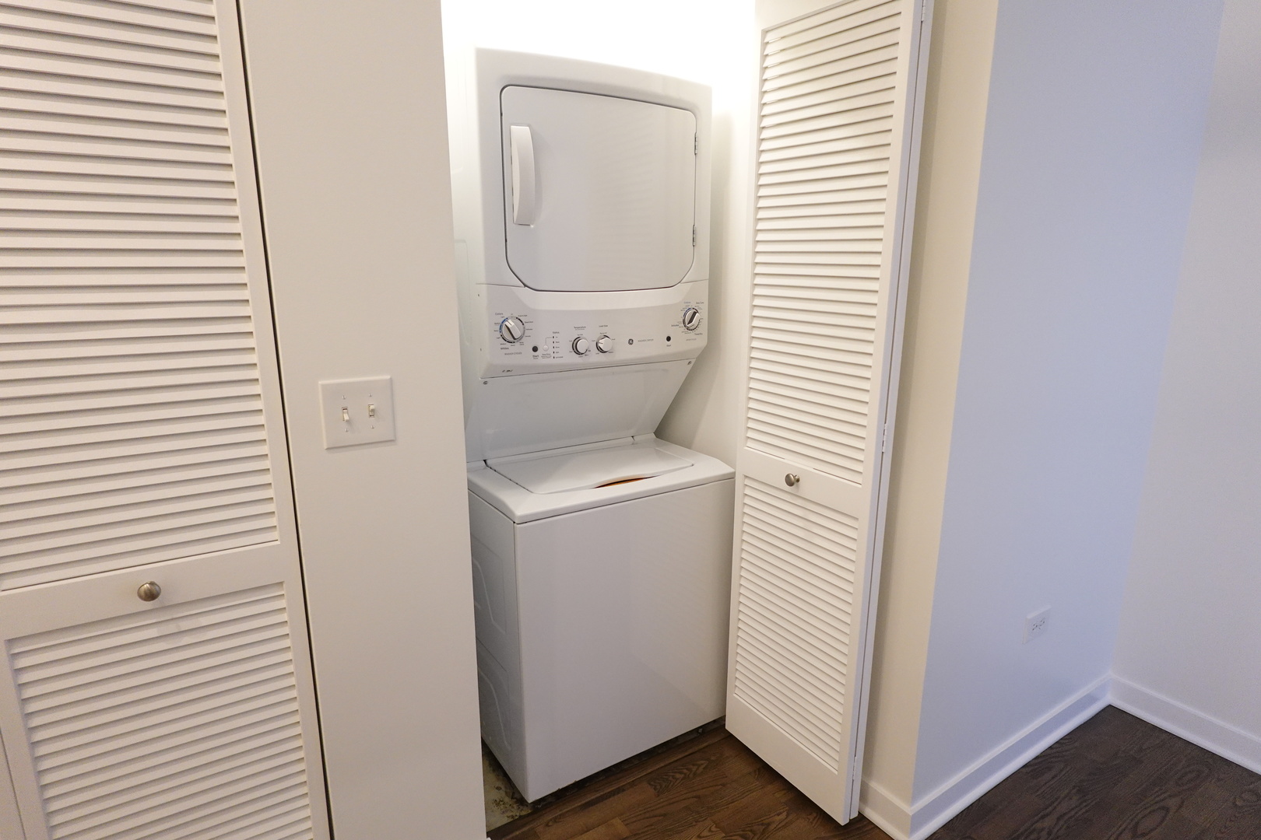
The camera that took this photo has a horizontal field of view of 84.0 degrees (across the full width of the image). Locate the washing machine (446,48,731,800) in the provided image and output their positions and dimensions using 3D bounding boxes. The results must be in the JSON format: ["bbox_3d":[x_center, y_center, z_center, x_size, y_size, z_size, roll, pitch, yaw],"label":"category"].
[{"bbox_3d":[-0.195,0.007,2.152,0.684,1.901,0.791,-8,15,-32],"label":"washing machine"}]

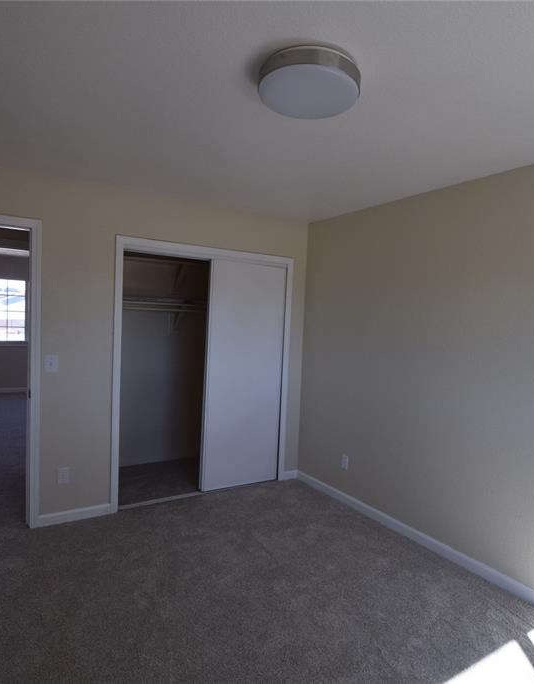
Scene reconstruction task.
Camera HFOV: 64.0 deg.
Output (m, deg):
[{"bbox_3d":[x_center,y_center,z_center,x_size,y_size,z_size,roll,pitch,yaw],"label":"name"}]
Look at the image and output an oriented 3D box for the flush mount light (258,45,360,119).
[{"bbox_3d":[0.157,-0.963,1.616,0.375,0.075,0.375,2,3,0],"label":"flush mount light"}]

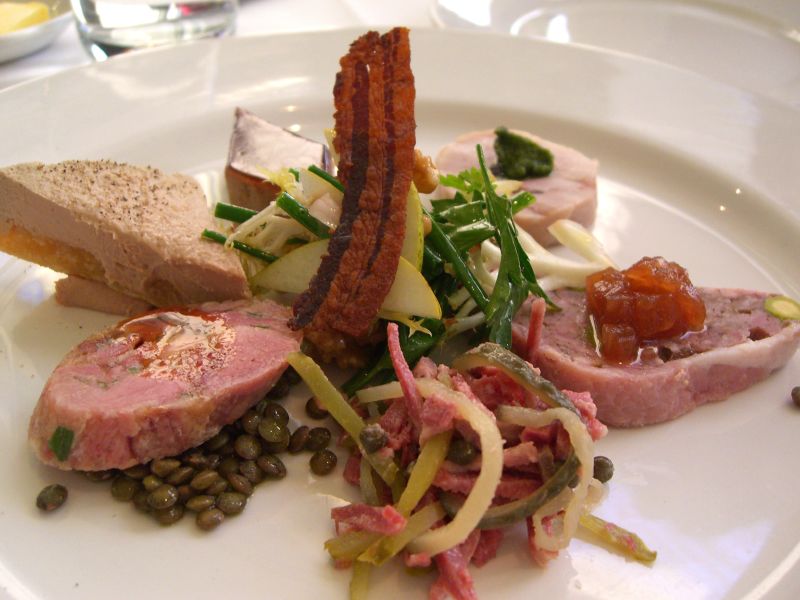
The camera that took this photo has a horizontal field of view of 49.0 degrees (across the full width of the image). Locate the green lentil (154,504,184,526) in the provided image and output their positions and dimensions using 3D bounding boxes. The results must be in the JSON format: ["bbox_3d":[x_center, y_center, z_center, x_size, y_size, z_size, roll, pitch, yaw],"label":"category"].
[{"bbox_3d":[-0.043,0.040,0.164,0.006,0.003,0.006,1,37,-1],"label":"green lentil"}]

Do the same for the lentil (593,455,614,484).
[{"bbox_3d":[0.040,0.034,0.177,0.006,0.006,0.004,27,-5,-17],"label":"lentil"}]

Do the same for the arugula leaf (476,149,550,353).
[{"bbox_3d":[0.025,-0.012,0.196,0.015,0.045,0.009,-8,-7,8],"label":"arugula leaf"}]

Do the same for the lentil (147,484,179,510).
[{"bbox_3d":[-0.047,0.039,0.175,0.006,0.004,0.006,1,35,0],"label":"lentil"}]

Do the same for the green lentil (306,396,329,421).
[{"bbox_3d":[-0.018,0.023,0.187,0.006,0.003,0.006,1,37,-1],"label":"green lentil"}]

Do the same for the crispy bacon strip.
[{"bbox_3d":[-0.008,-0.026,0.202,0.022,0.073,0.010,12,15,-1],"label":"crispy bacon strip"}]

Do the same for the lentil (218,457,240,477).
[{"bbox_3d":[-0.033,0.033,0.172,0.006,0.003,0.006,1,37,-1],"label":"lentil"}]

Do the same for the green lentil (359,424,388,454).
[{"bbox_3d":[-0.005,0.028,0.176,0.006,0.005,0.006,1,35,0],"label":"green lentil"}]

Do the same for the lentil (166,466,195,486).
[{"bbox_3d":[-0.042,0.034,0.169,0.006,0.003,0.006,-29,-3,20],"label":"lentil"}]

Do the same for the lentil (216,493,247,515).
[{"bbox_3d":[-0.034,0.041,0.178,0.006,0.004,0.006,1,35,0],"label":"lentil"}]

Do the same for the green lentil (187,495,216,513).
[{"bbox_3d":[-0.037,0.038,0.165,0.006,0.003,0.006,-17,-6,13],"label":"green lentil"}]

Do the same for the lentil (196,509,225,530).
[{"bbox_3d":[-0.038,0.044,0.175,0.006,0.004,0.006,-16,28,0],"label":"lentil"}]

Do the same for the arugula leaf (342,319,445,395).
[{"bbox_3d":[-0.001,0.013,0.193,0.030,0.009,0.013,-32,46,-20],"label":"arugula leaf"}]

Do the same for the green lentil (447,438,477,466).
[{"bbox_3d":[0.012,0.029,0.170,0.006,0.003,0.006,1,37,-1],"label":"green lentil"}]

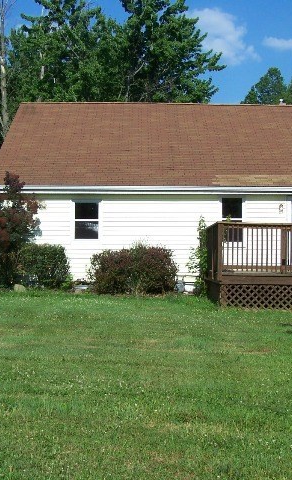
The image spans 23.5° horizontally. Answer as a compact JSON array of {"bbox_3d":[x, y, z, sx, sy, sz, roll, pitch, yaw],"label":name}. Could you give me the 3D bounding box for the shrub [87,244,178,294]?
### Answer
[{"bbox_3d":[-0.350,0.700,18.350,2.250,1.280,1.600,0,-2,-1],"label":"shrub"}]

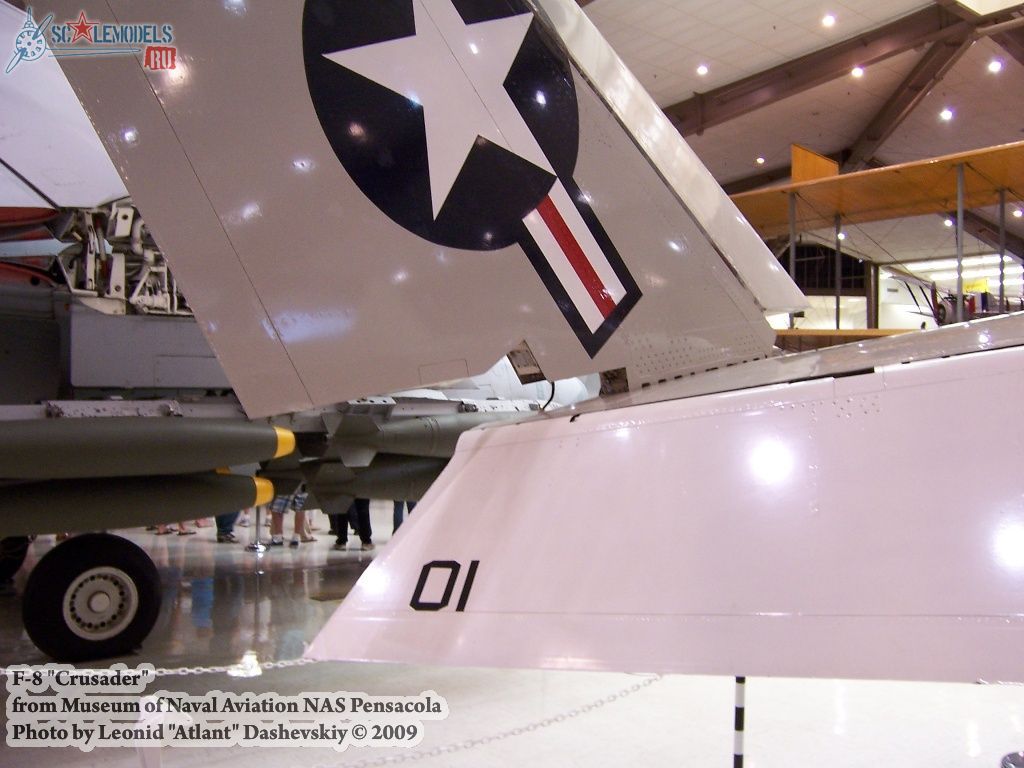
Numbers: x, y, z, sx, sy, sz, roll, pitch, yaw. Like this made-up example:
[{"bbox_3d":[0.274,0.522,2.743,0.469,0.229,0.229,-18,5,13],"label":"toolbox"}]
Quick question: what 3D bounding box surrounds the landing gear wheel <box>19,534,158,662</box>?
[{"bbox_3d":[-2.890,1.475,6.760,0.900,0.875,0.285,3,-3,-39],"label":"landing gear wheel"}]

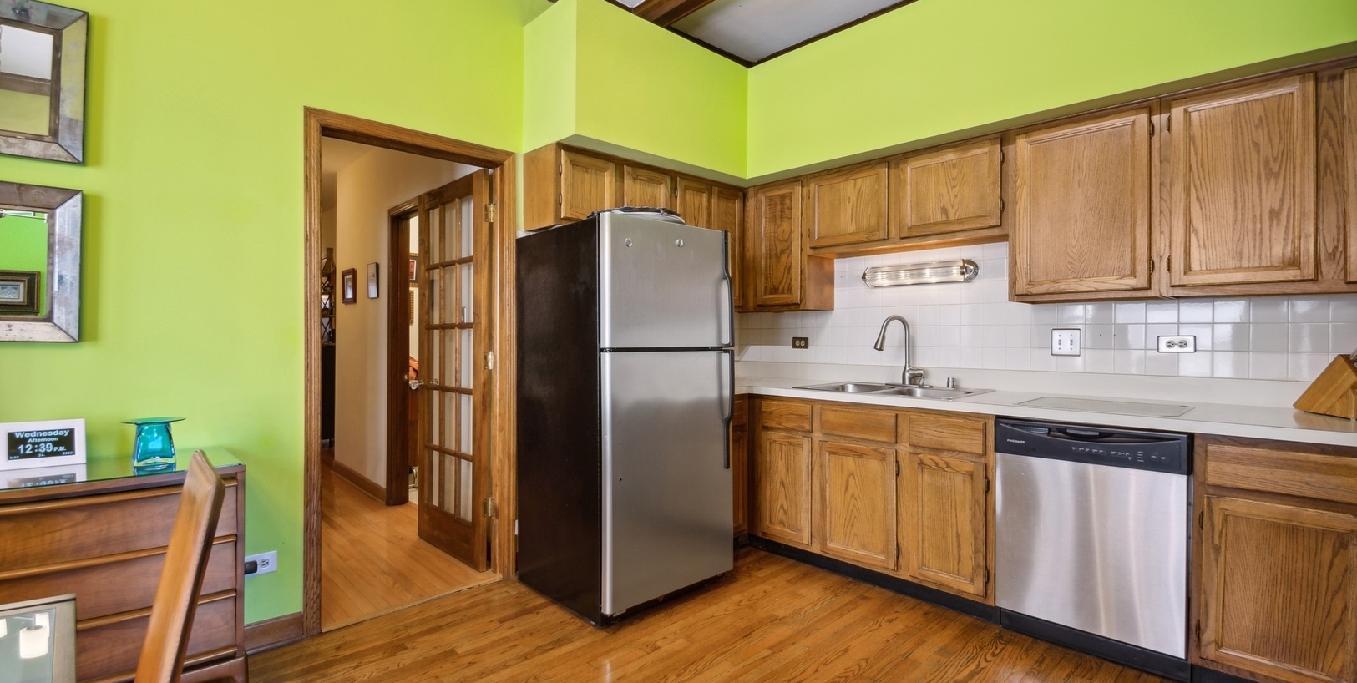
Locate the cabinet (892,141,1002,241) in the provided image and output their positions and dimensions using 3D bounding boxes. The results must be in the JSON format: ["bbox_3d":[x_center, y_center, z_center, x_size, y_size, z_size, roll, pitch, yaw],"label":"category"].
[{"bbox_3d":[1.370,-0.713,2.796,0.491,0.434,0.323,1,1,42],"label":"cabinet"}]

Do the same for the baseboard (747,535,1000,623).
[{"bbox_3d":[0.869,1.123,2.762,1.257,0.106,0.030,1,1,42],"label":"baseboard"}]

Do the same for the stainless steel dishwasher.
[{"bbox_3d":[1.677,0.741,2.280,0.580,0.864,0.606,1,1,42],"label":"stainless steel dishwasher"}]

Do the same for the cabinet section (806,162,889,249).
[{"bbox_3d":[1.067,-0.753,3.307,0.495,0.430,0.325,1,1,45],"label":"cabinet section"}]

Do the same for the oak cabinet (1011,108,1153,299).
[{"bbox_3d":[1.759,-0.562,2.450,0.493,0.757,0.323,1,1,42],"label":"oak cabinet"}]

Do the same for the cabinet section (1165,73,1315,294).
[{"bbox_3d":[2.187,-0.573,2.203,0.400,0.745,0.325,1,1,45],"label":"cabinet section"}]

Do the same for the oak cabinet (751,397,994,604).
[{"bbox_3d":[1.024,0.672,2.874,1.173,0.773,0.606,1,1,42],"label":"oak cabinet"}]

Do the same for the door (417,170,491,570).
[{"bbox_3d":[-1.272,0.141,3.156,0.757,2.040,0.040,1,1,44],"label":"door"}]

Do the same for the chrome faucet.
[{"bbox_3d":[1.164,0.058,2.956,0.232,0.374,0.121,0,1,-32],"label":"chrome faucet"}]

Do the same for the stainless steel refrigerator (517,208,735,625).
[{"bbox_3d":[-0.279,0.322,2.812,0.741,1.706,0.735,-1,1,-41],"label":"stainless steel refrigerator"}]

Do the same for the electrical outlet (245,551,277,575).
[{"bbox_3d":[-1.616,0.858,2.177,0.113,0.076,0.012,-1,1,-40],"label":"electrical outlet"}]

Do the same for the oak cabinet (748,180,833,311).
[{"bbox_3d":[0.669,-0.565,3.413,0.402,0.768,0.313,1,1,42],"label":"oak cabinet"}]

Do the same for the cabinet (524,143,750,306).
[{"bbox_3d":[-0.176,-0.575,3.273,1.336,0.793,0.303,-1,1,-40],"label":"cabinet"}]

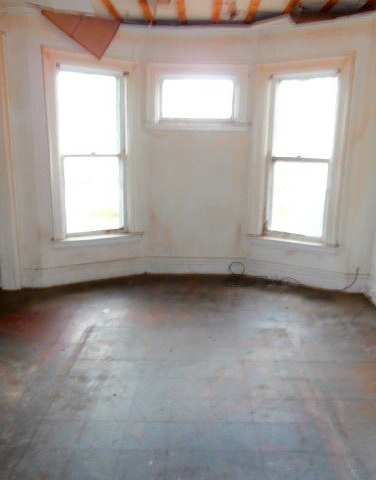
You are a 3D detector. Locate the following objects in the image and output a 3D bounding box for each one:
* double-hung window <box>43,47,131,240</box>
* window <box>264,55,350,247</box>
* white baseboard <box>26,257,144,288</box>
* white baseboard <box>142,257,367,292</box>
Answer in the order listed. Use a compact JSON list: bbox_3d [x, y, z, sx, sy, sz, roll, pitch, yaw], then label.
[{"bbox_3d":[-0.970,-0.924,4.493,0.881,1.796,0.140,-6,15,-26],"label":"double-hung window"},{"bbox_3d":[1.153,-0.871,4.476,0.868,1.787,0.140,8,15,27],"label":"window"},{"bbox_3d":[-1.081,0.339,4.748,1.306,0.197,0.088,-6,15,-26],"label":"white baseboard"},{"bbox_3d":[0.696,0.335,4.848,2.354,0.197,0.282,4,14,14],"label":"white baseboard"}]

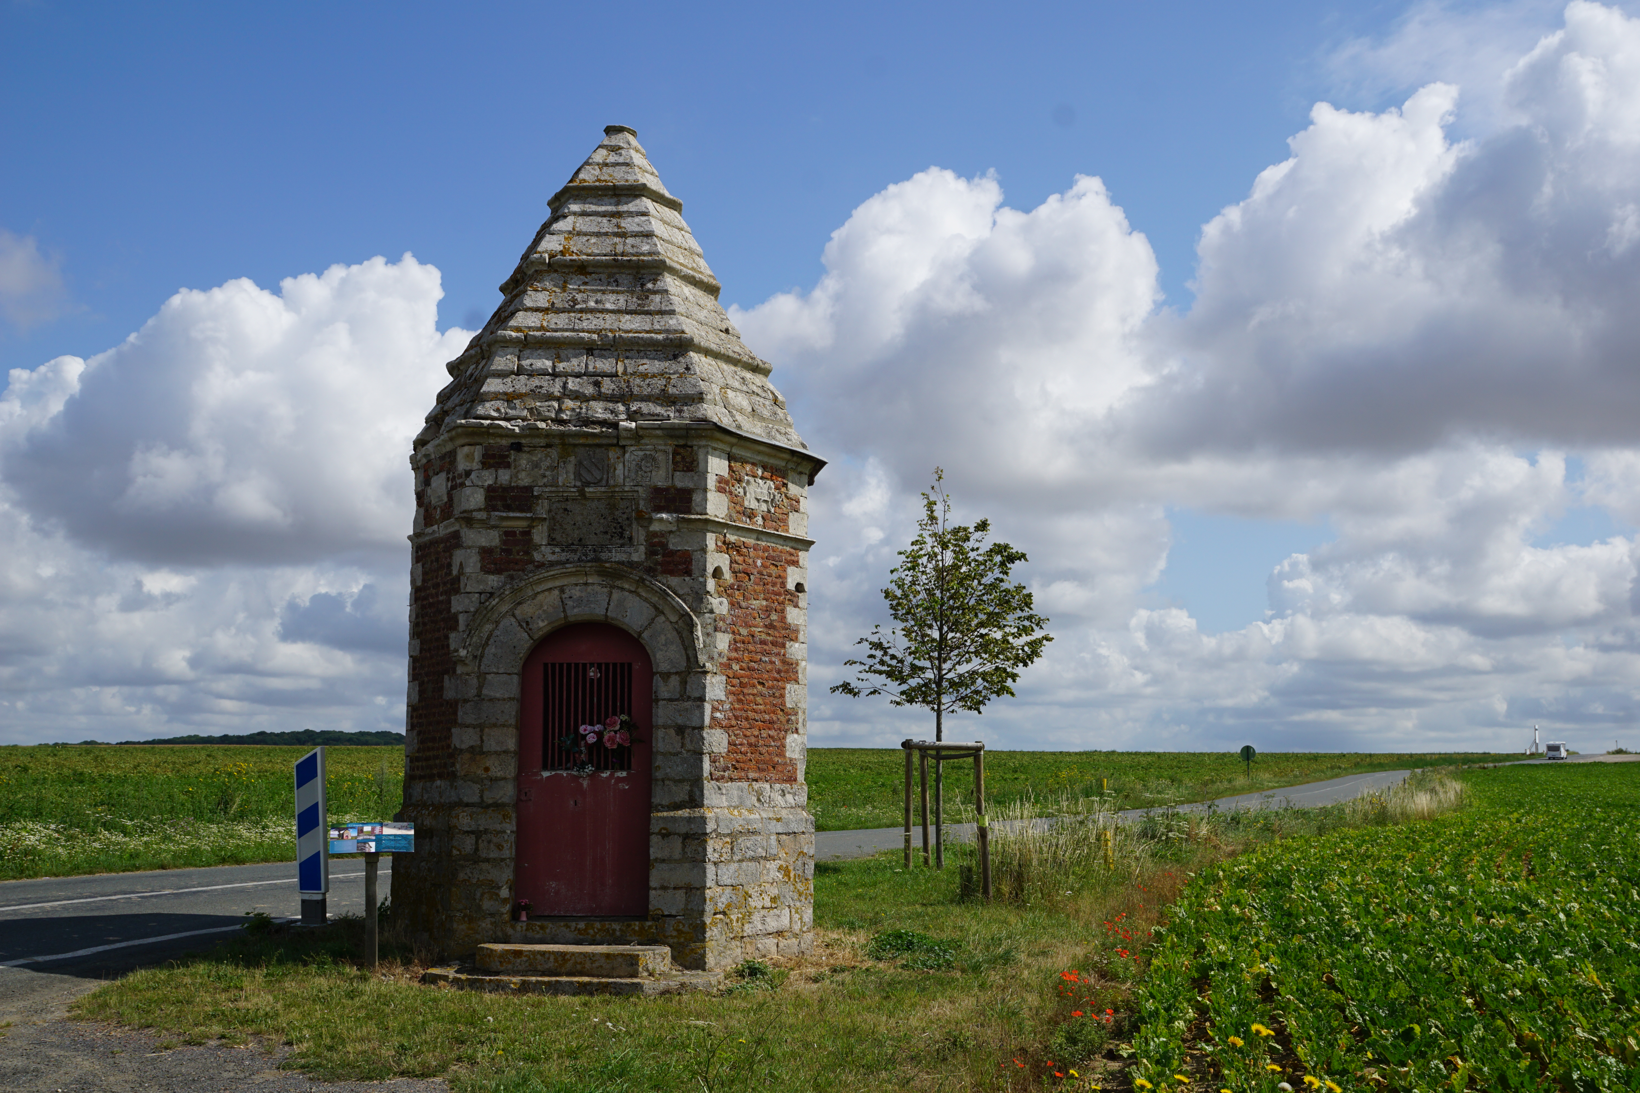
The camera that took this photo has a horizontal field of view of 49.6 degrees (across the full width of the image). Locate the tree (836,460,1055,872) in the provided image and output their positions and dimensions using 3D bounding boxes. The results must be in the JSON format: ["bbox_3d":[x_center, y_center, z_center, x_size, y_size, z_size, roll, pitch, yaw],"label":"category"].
[{"bbox_3d":[1.369,1.436,20.079,2.492,4.702,2.400,0,-7,0],"label":"tree"}]

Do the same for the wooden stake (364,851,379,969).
[{"bbox_3d":[-3.215,2.618,12.738,0.090,0.831,0.090,-1,-7,-14],"label":"wooden stake"}]

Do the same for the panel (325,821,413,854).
[{"bbox_3d":[-3.227,2.106,12.803,0.620,0.030,0.330,2,35,-14],"label":"panel"}]

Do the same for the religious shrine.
[{"bbox_3d":[-1.717,-0.145,14.653,3.383,6.891,3.150,0,-7,0],"label":"religious shrine"}]

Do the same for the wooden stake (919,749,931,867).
[{"bbox_3d":[1.220,3.043,20.380,0.080,1.594,0.080,-2,-7,0],"label":"wooden stake"}]

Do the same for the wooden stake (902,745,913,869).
[{"bbox_3d":[0.985,2.962,19.785,0.080,1.589,0.080,1,-7,0],"label":"wooden stake"}]

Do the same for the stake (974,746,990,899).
[{"bbox_3d":[1.780,2.975,19.280,0.090,1.728,0.090,-3,-7,0],"label":"stake"}]

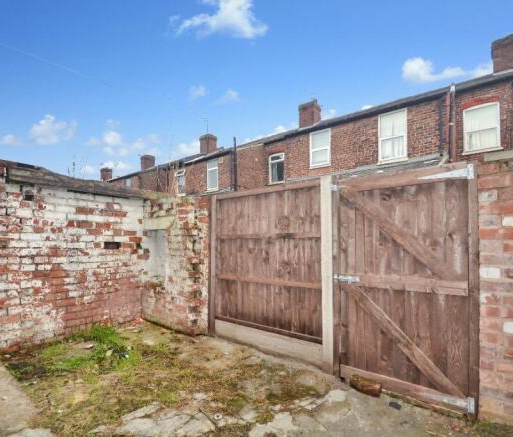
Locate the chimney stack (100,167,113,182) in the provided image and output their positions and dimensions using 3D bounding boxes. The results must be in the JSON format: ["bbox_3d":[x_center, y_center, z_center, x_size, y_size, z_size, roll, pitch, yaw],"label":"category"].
[{"bbox_3d":[-16.102,-4.637,29.306,0.800,1.380,0.900,-2,-4,36],"label":"chimney stack"}]

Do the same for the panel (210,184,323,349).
[{"bbox_3d":[0.019,0.425,2.852,1.372,1.436,0.070,-2,-4,36],"label":"panel"}]

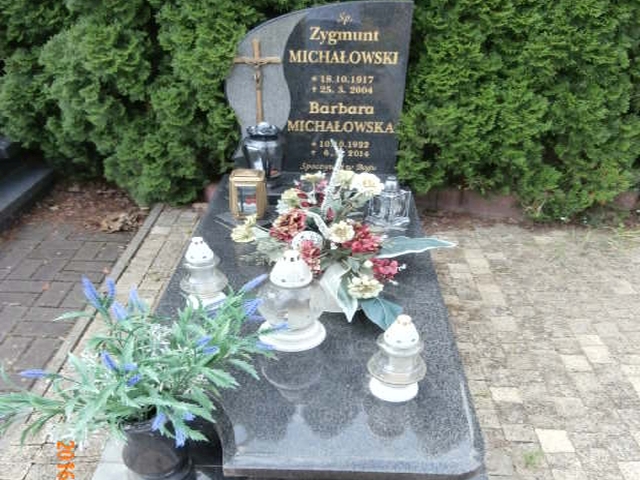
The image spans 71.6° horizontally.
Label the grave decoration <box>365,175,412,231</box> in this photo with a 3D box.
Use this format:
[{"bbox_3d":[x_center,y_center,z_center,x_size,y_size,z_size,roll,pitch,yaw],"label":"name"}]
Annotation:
[{"bbox_3d":[0.324,-0.201,2.075,0.195,0.215,0.195,6,31,8],"label":"grave decoration"}]

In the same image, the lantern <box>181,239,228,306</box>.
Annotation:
[{"bbox_3d":[-0.407,0.099,1.539,0.163,0.237,0.163,1,31,1],"label":"lantern"}]

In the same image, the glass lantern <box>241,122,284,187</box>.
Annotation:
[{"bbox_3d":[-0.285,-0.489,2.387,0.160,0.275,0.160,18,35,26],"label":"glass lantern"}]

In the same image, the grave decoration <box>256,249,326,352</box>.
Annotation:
[{"bbox_3d":[-0.087,0.160,1.385,0.222,0.297,0.222,1,31,1],"label":"grave decoration"}]

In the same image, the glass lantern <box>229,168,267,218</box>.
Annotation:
[{"bbox_3d":[-0.326,-0.216,2.060,0.155,0.212,0.135,1,31,1],"label":"glass lantern"}]

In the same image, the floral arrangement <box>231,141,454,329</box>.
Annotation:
[{"bbox_3d":[0.077,-0.035,1.517,0.750,0.500,0.520,1,31,1],"label":"floral arrangement"}]

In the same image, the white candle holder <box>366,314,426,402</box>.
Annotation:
[{"bbox_3d":[0.214,0.305,1.208,0.161,0.236,0.161,1,31,1],"label":"white candle holder"}]

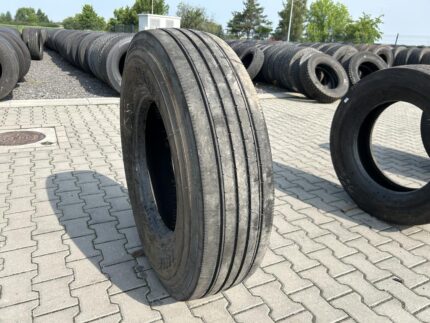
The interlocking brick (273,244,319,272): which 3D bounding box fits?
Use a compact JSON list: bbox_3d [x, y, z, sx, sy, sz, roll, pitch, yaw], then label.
[{"bbox_3d":[0.416,0.526,1.683,0.161,0.070,0.198,-7,22,-27],"label":"interlocking brick"}]

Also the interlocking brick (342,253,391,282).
[{"bbox_3d":[0.756,0.562,1.644,0.161,0.070,0.198,-7,22,-27],"label":"interlocking brick"}]

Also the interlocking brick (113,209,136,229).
[{"bbox_3d":[-0.525,0.371,1.945,0.161,0.070,0.198,-7,22,-27],"label":"interlocking brick"}]

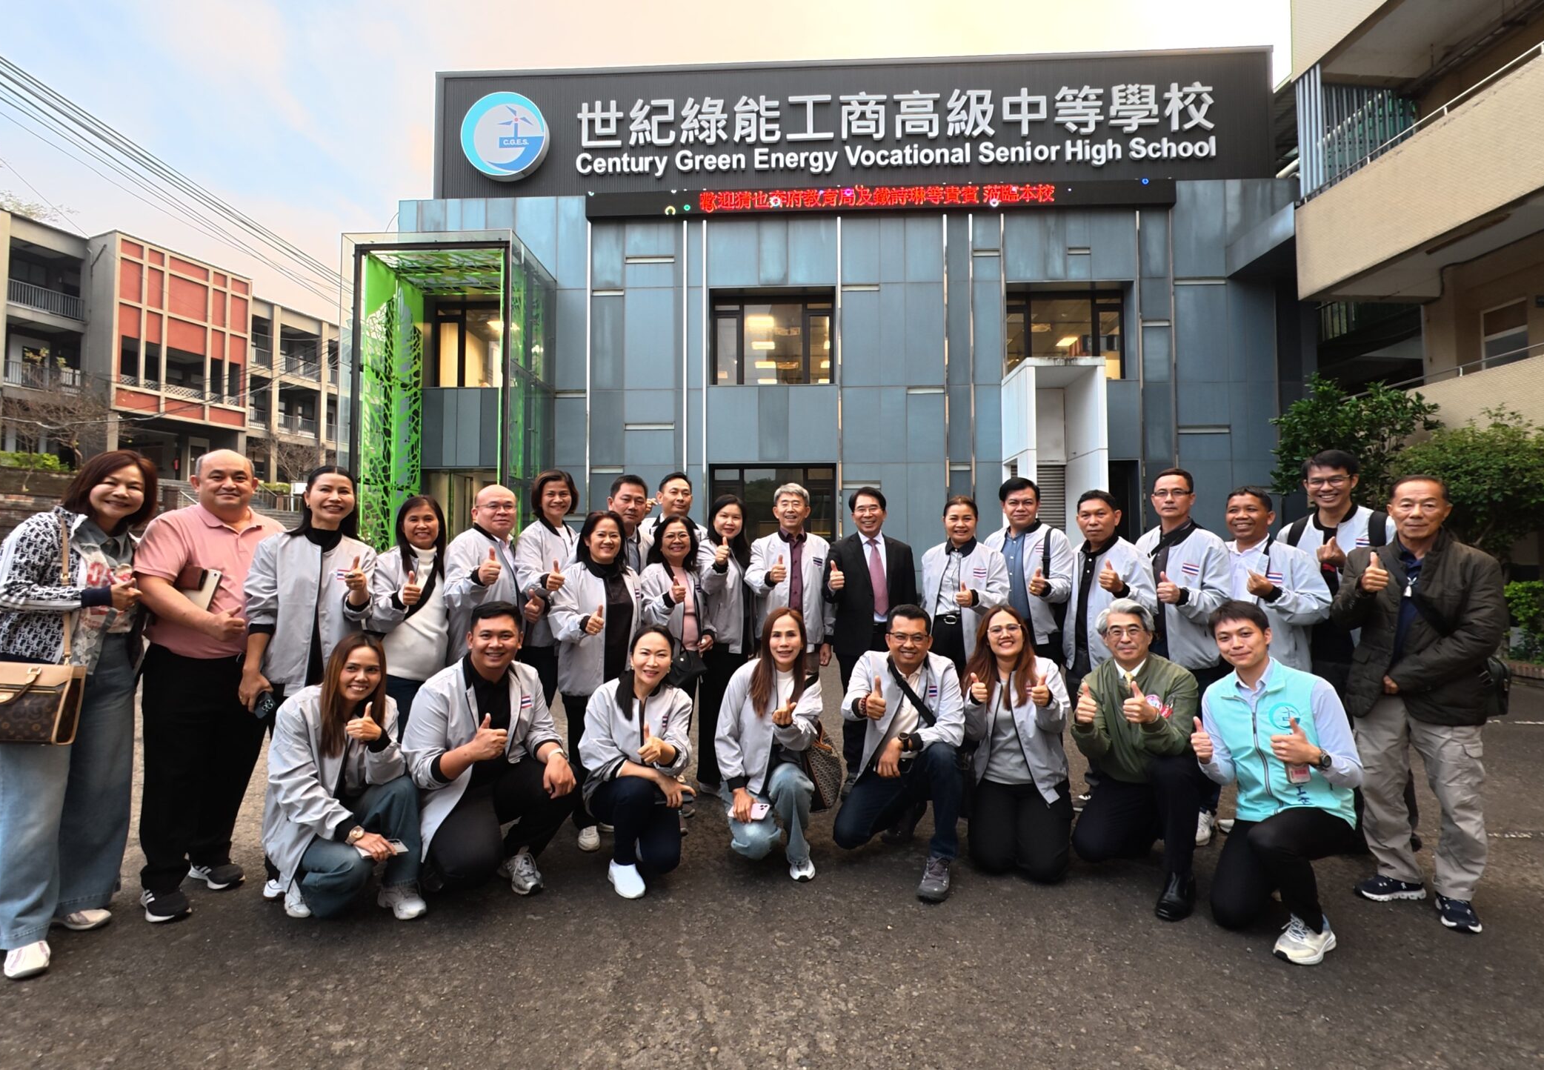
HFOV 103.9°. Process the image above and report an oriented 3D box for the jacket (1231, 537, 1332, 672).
[{"bbox_3d":[2.340,0.323,2.800,0.360,0.630,0.470,1,-2,-38],"label":"jacket"}]

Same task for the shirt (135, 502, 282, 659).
[{"bbox_3d":[-2.185,0.175,2.340,0.340,0.620,0.490,-1,-2,33],"label":"shirt"}]

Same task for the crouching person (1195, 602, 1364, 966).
[{"bbox_3d":[1.855,0.815,2.239,0.550,1.130,0.680,-1,-2,38],"label":"crouching person"}]

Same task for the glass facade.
[{"bbox_3d":[1.400,-2.830,11.991,19.000,9.000,2.200,0,-2,2],"label":"glass facade"}]

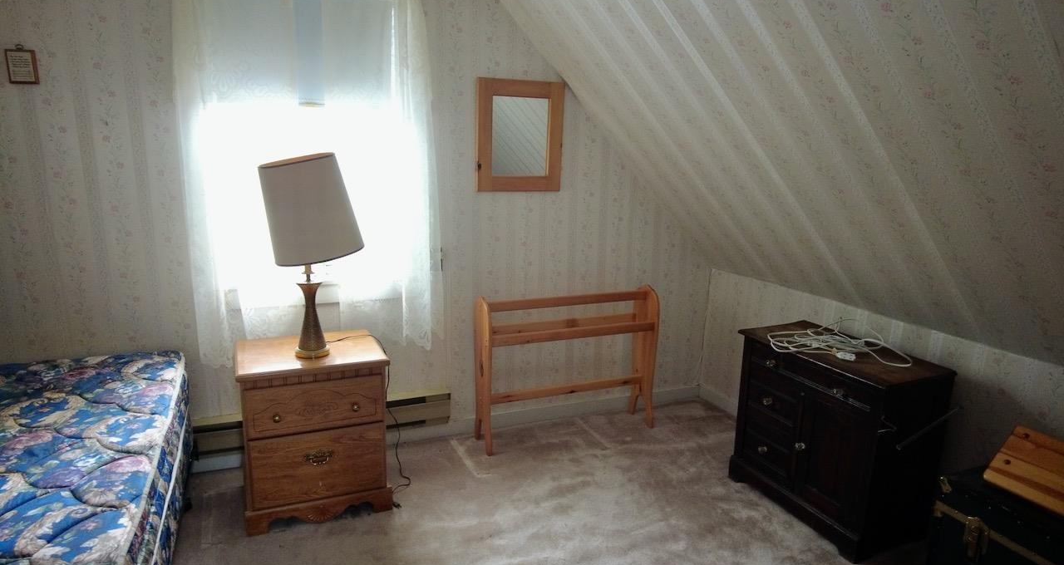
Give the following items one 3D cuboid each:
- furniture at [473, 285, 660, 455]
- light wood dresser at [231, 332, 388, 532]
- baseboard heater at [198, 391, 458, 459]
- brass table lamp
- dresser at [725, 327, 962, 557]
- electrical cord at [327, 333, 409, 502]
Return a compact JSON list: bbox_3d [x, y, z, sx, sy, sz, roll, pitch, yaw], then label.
[{"bbox_3d":[0.187,0.419,3.175,0.937,0.778,0.210,-3,12,-21],"label":"furniture"},{"bbox_3d":[-0.909,0.592,2.581,0.551,0.638,0.461,-4,13,-24],"label":"light wood dresser"},{"bbox_3d":[-0.989,0.669,2.913,1.224,0.166,0.074,-3,12,-21],"label":"baseboard heater"},{"bbox_3d":[-0.847,-0.102,2.410,0.365,0.794,0.343,-3,12,-21],"label":"brass table lamp"},{"bbox_3d":[1.233,0.611,2.552,0.407,0.686,0.708,-4,13,-23],"label":"dresser"},{"bbox_3d":[-0.697,0.571,2.666,0.307,0.643,0.315,-3,12,-21],"label":"electrical cord"}]

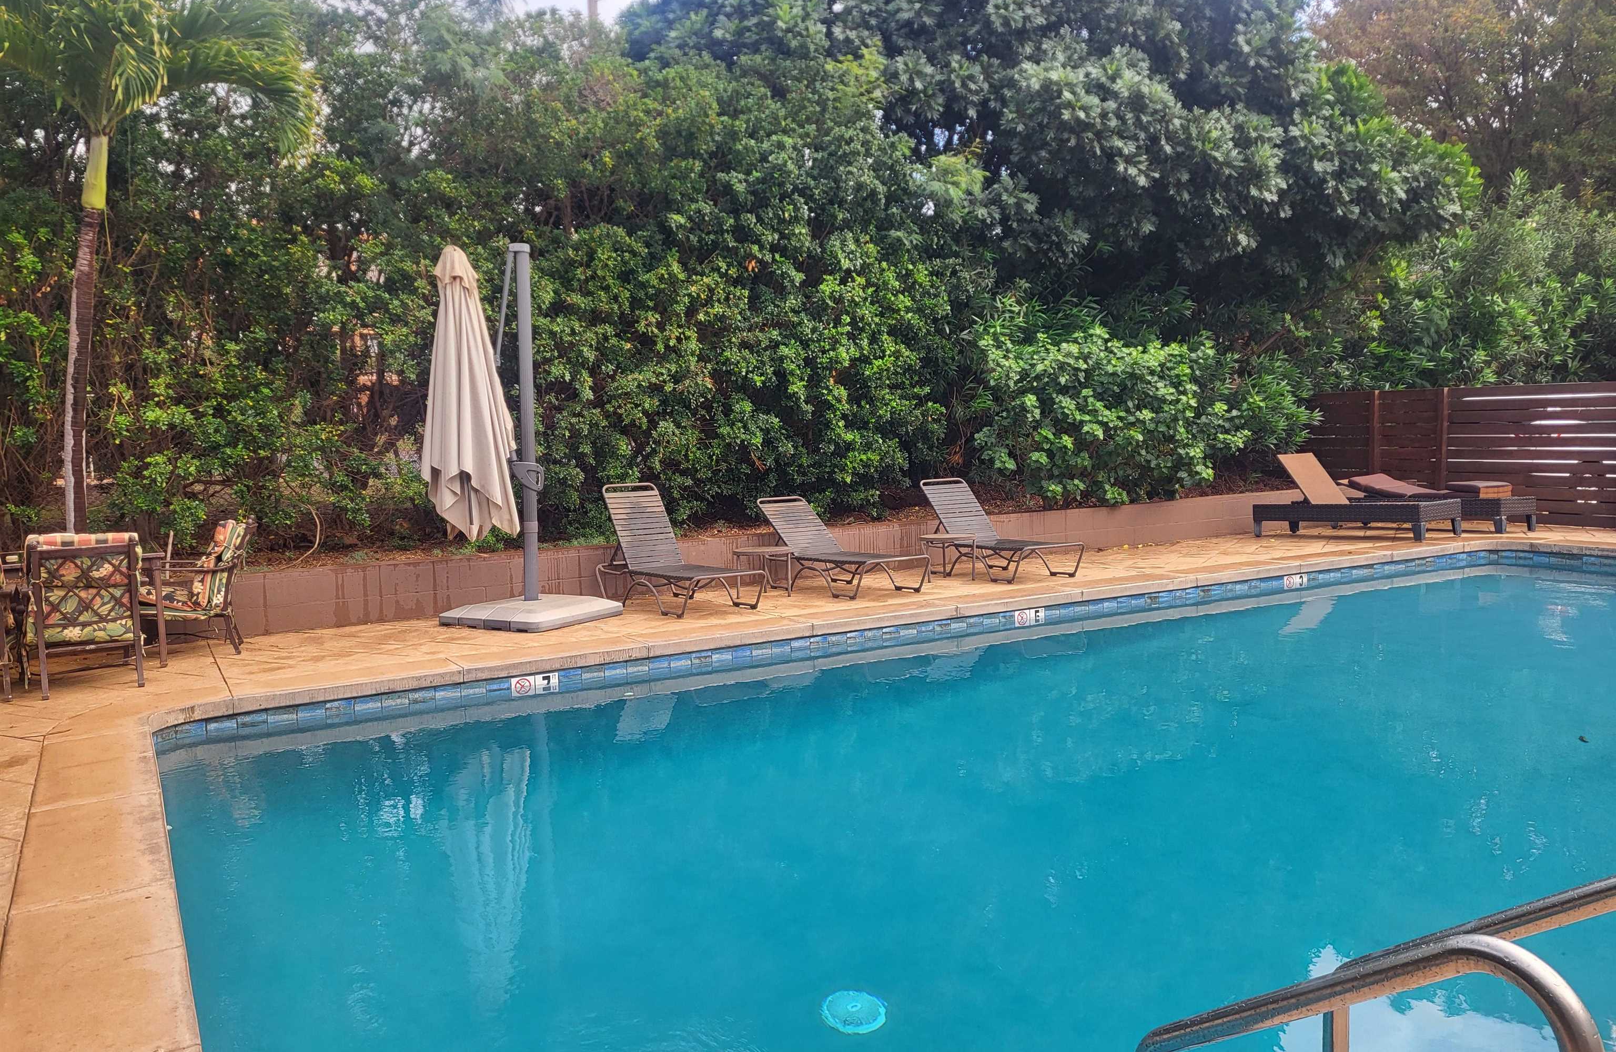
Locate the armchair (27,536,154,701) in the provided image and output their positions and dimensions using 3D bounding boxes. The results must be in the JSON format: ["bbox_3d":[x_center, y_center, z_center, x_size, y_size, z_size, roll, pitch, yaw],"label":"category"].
[{"bbox_3d":[-4.198,0.491,7.061,0.598,0.884,0.627,-6,7,-40],"label":"armchair"}]

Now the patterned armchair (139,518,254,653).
[{"bbox_3d":[-4.075,0.412,8.104,0.657,0.910,0.598,-4,6,-24],"label":"patterned armchair"}]

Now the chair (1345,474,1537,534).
[{"bbox_3d":[6.927,-0.248,13.532,0.704,0.588,1.953,-5,6,-33],"label":"chair"}]

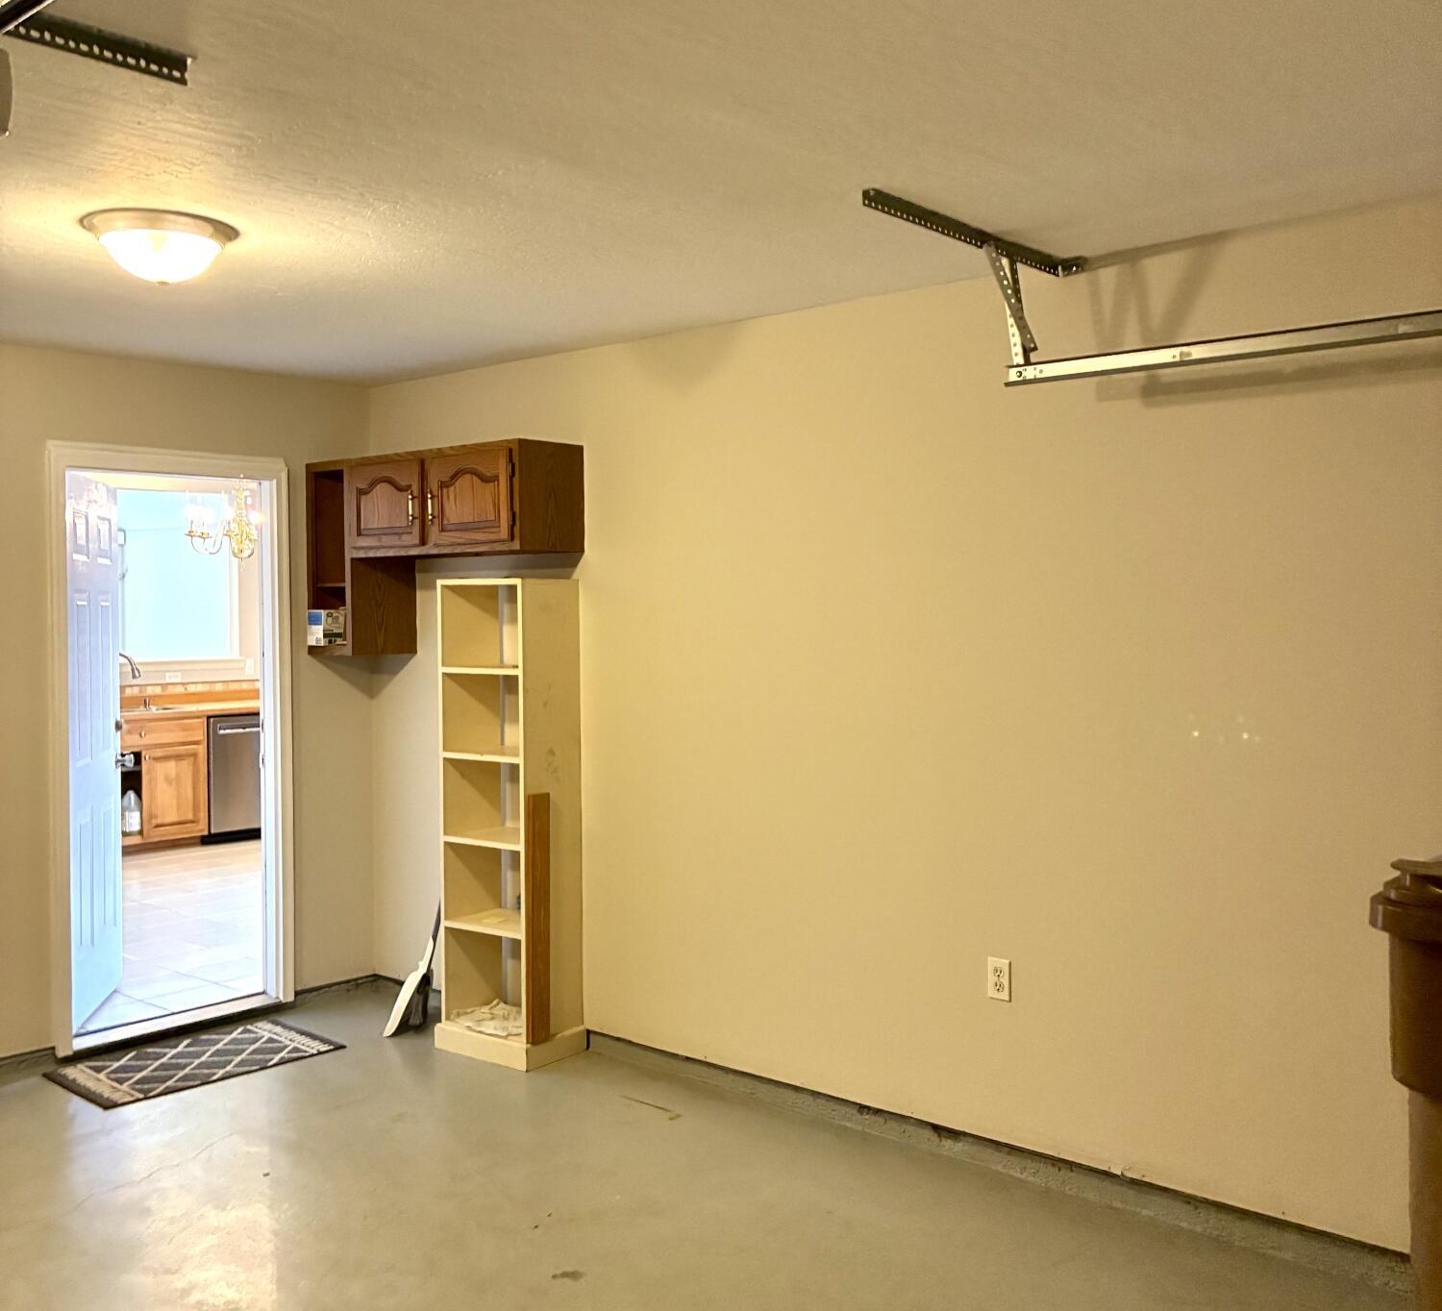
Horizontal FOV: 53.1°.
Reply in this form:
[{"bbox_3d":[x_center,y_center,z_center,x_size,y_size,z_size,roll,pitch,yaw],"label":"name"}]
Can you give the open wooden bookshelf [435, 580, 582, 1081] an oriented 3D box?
[{"bbox_3d":[-0.748,0.578,5.204,0.463,1.695,0.332,1,2,41],"label":"open wooden bookshelf"}]

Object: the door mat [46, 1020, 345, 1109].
[{"bbox_3d":[-1.851,1.429,5.111,0.507,0.012,0.875,1,2,41],"label":"door mat"}]

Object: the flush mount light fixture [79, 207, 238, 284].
[{"bbox_3d":[-1.350,-0.967,3.482,0.362,0.138,0.362,0,2,0],"label":"flush mount light fixture"}]

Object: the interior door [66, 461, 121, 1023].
[{"bbox_3d":[-2.461,0.342,5.580,0.050,2.025,0.813,-1,2,-8],"label":"interior door"}]

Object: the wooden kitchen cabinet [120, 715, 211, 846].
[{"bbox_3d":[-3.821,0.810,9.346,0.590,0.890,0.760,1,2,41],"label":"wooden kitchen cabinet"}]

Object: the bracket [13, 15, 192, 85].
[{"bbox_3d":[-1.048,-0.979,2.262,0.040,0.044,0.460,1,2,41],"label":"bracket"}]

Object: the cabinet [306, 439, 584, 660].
[{"bbox_3d":[-1.079,-0.377,5.494,1.295,0.764,0.318,1,2,41],"label":"cabinet"}]

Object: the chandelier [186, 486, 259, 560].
[{"bbox_3d":[-2.542,-0.715,7.600,0.550,0.440,0.550,1,2,41],"label":"chandelier"}]

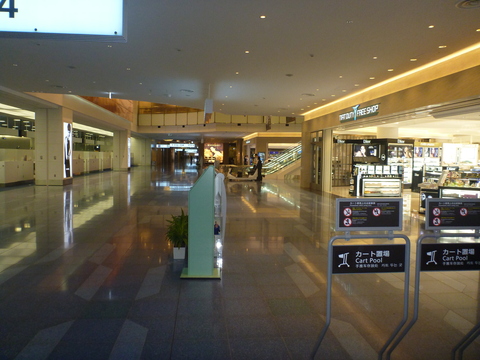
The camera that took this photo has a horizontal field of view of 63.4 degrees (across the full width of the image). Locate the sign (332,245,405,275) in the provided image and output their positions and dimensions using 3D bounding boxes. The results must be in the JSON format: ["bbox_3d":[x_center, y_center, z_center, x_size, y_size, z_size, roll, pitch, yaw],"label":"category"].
[{"bbox_3d":[0.830,0.509,2.500,0.497,0.184,0.020,0,4,-8],"label":"sign"}]

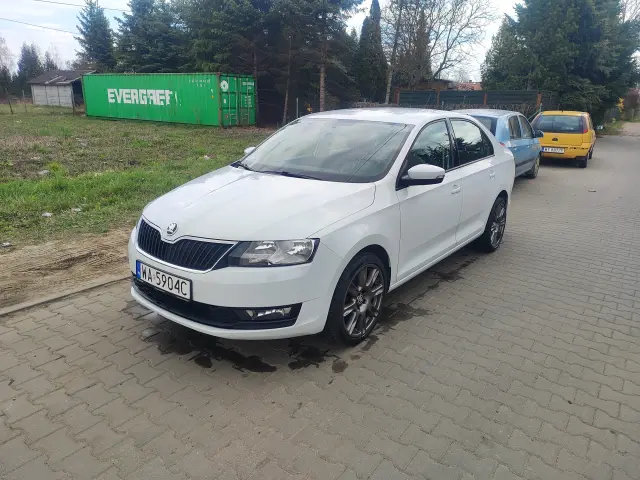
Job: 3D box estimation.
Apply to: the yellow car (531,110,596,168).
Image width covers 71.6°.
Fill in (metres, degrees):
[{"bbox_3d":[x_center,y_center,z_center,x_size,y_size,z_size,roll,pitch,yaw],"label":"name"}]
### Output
[{"bbox_3d":[7.284,-3.063,13.178,1.670,1.470,3.820,13,20,33],"label":"yellow car"}]

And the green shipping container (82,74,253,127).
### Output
[{"bbox_3d":[-9.058,-8.082,25.528,12.190,2.590,2.440,13,20,33],"label":"green shipping container"}]

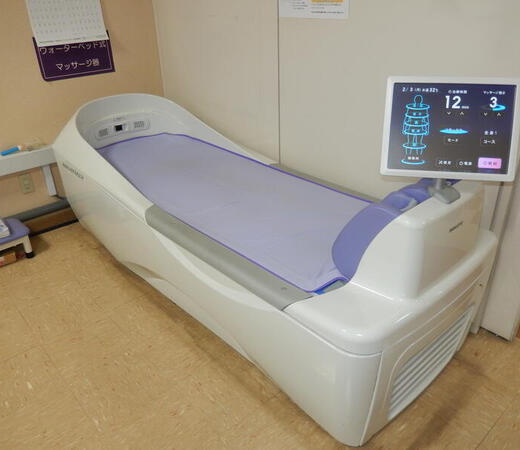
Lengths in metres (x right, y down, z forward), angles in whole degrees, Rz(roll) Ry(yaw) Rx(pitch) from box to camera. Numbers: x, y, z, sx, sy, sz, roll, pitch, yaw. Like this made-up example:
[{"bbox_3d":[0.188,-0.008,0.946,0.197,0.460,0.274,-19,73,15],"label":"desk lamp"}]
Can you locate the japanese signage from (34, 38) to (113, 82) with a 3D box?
[{"bbox_3d":[-1.132,-1.050,2.685,0.458,0.256,0.010,-23,33,-36],"label":"japanese signage"}]

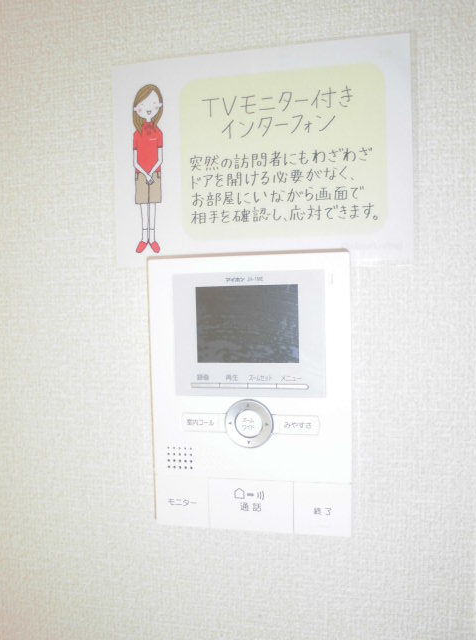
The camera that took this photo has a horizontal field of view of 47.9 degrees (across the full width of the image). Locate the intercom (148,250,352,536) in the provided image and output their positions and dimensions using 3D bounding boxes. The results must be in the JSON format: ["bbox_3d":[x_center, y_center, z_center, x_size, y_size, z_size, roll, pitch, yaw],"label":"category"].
[{"bbox_3d":[0.009,0.052,0.383,0.139,0.192,0.025,-1,2,11],"label":"intercom"}]

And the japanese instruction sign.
[{"bbox_3d":[0.013,-0.116,0.387,0.216,0.154,0.002,-1,2,11],"label":"japanese instruction sign"}]

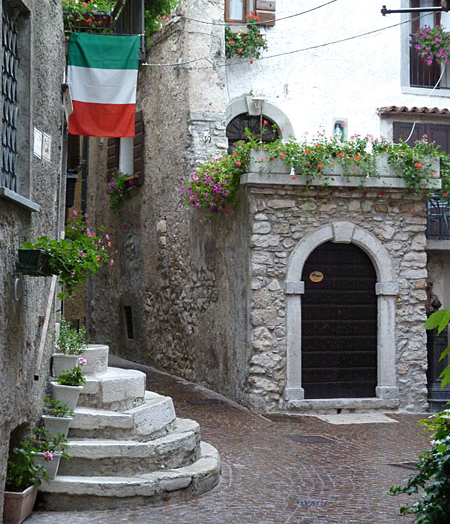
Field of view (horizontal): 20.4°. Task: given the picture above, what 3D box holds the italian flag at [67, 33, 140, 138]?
[{"bbox_3d":[-1.655,-2.404,17.000,0.970,1.400,0.060,0,-1,-8],"label":"italian flag"}]

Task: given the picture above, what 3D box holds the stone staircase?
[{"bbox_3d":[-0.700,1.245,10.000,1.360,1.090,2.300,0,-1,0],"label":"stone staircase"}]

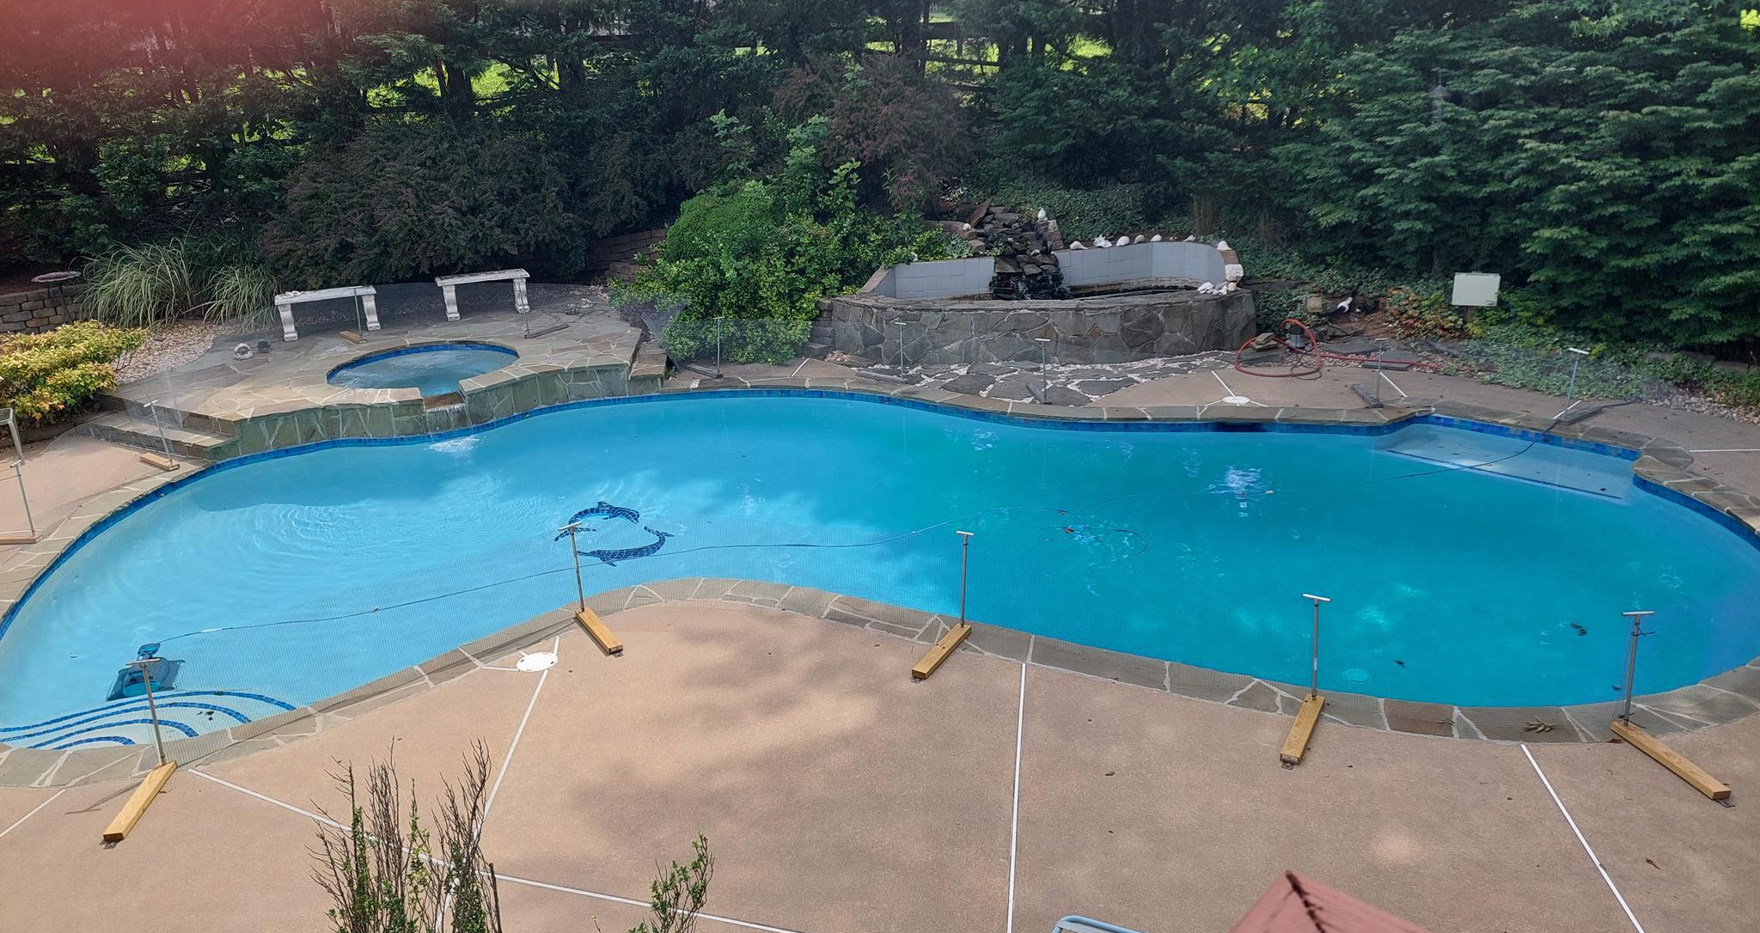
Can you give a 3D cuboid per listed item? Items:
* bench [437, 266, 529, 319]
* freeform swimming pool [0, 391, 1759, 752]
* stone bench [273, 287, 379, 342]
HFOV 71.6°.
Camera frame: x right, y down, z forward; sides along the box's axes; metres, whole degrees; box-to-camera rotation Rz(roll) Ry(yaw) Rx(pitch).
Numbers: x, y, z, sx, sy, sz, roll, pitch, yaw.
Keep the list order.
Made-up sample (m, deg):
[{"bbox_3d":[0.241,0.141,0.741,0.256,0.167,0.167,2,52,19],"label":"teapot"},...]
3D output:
[{"bbox_3d":[-5.087,-2.216,15.753,1.112,0.499,0.352,-11,21,-21],"label":"bench"},{"bbox_3d":[-0.146,0.992,9.838,12.517,1.500,6.640,-2,19,3],"label":"freeform swimming pool"},{"bbox_3d":[-6.820,-1.898,15.119,1.127,0.499,0.352,-12,21,-23],"label":"stone bench"}]

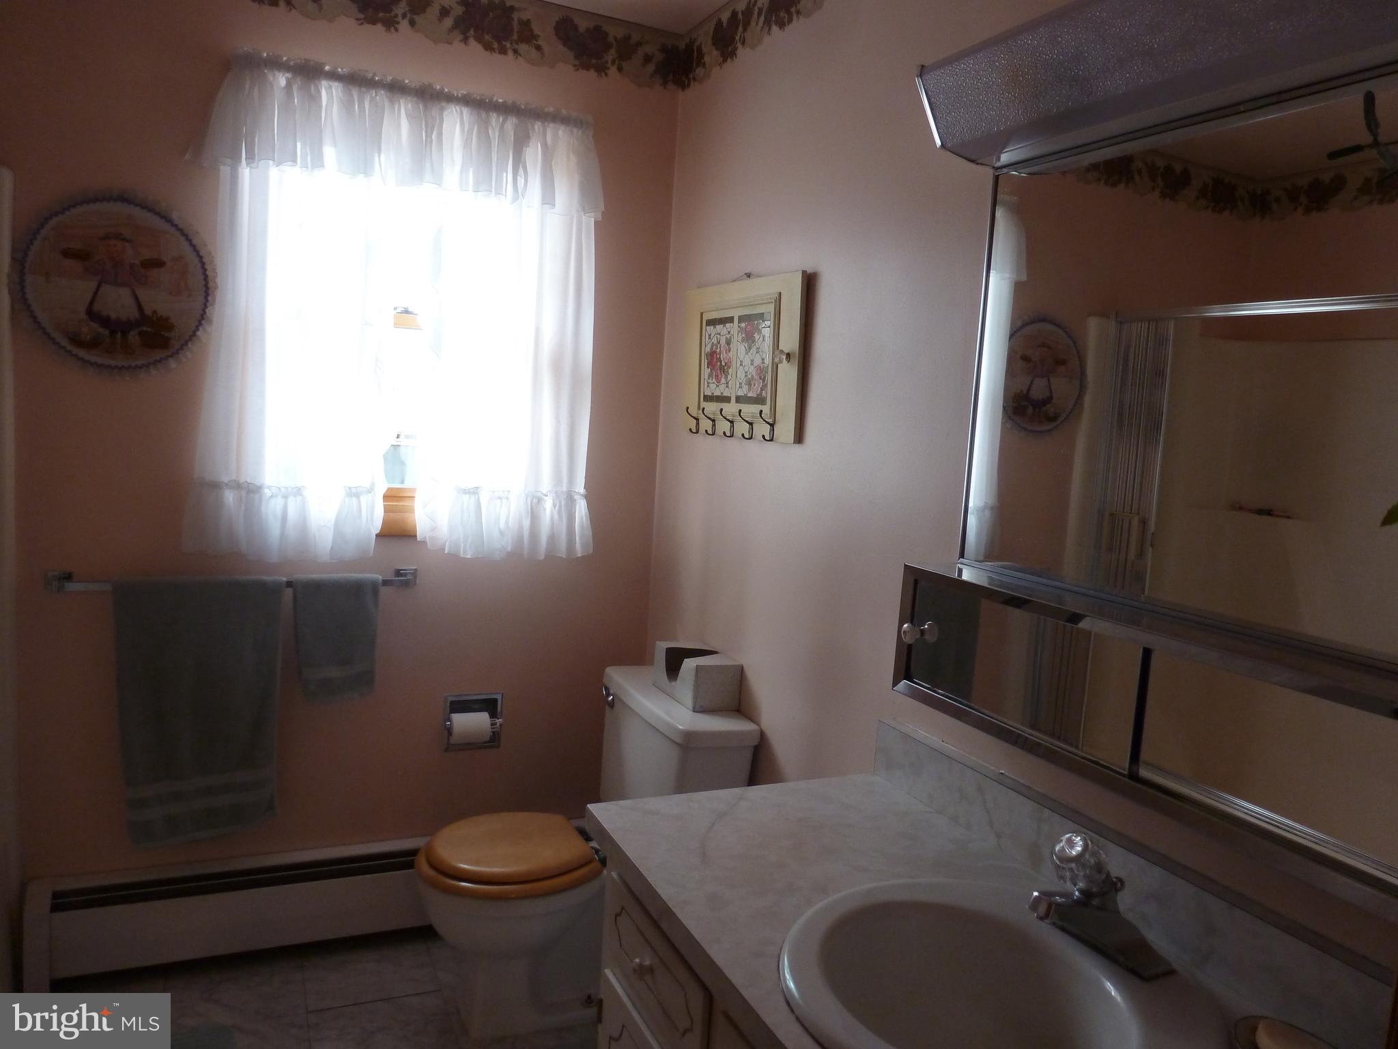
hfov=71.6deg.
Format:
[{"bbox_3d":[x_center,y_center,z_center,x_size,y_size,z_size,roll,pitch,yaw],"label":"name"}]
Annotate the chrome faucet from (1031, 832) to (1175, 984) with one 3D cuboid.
[{"bbox_3d":[0.477,0.449,1.189,0.155,0.145,0.157,1,7,-25],"label":"chrome faucet"}]

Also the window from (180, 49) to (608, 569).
[{"bbox_3d":[-0.701,-0.482,2.392,0.995,1.144,0.095,1,7,-25],"label":"window"}]

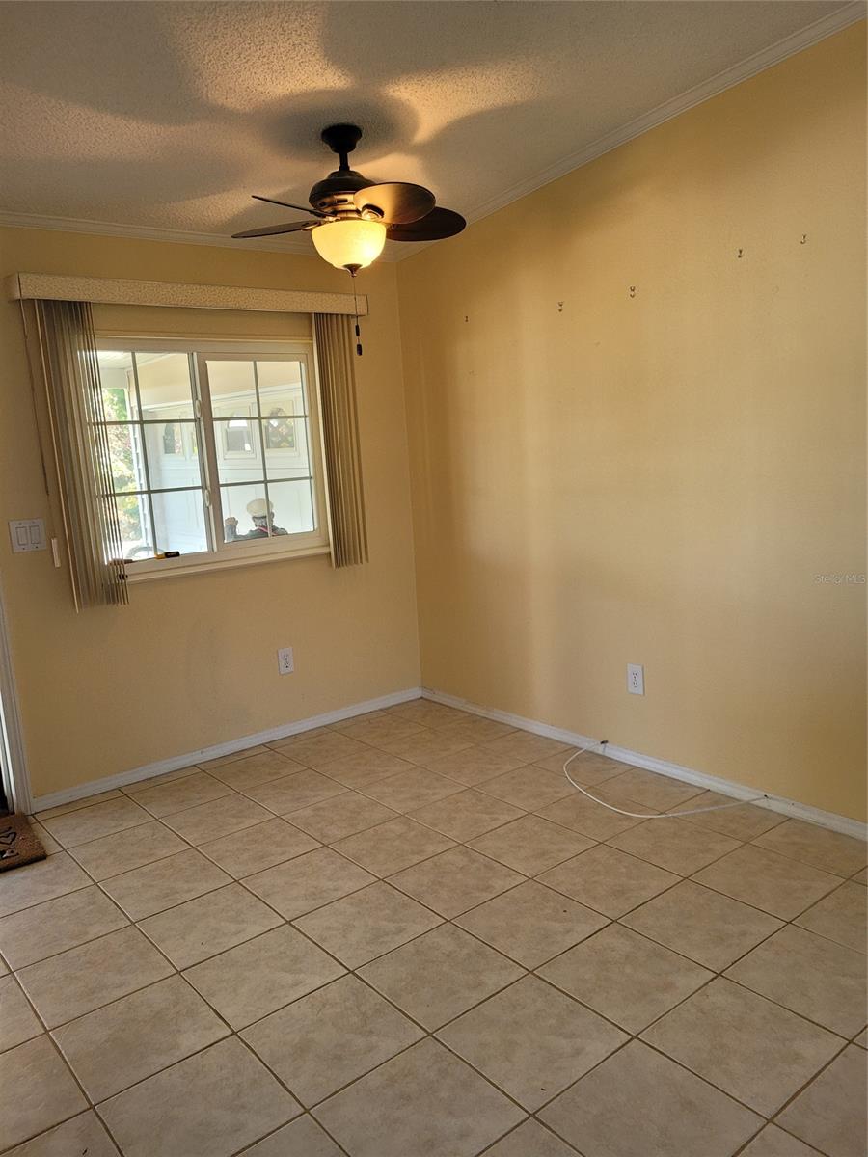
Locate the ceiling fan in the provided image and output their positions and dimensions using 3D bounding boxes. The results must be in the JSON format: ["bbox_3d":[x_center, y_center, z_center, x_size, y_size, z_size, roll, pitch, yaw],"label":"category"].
[{"bbox_3d":[-0.286,-1.231,2.857,0.890,0.440,0.890,-11,12,-38],"label":"ceiling fan"}]

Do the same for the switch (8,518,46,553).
[{"bbox_3d":[-1.540,-0.162,3.300,0.118,0.117,0.010,-11,12,-38],"label":"switch"}]

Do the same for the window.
[{"bbox_3d":[-0.959,-0.536,3.749,1.105,0.955,0.080,-11,12,-38],"label":"window"}]

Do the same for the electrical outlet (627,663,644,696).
[{"bbox_3d":[0.799,0.399,3.440,0.008,0.116,0.071,-11,12,-38],"label":"electrical outlet"}]

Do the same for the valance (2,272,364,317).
[{"bbox_3d":[-0.932,-1.153,3.593,1.500,0.092,0.138,-11,12,-38],"label":"valance"}]

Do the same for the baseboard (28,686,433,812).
[{"bbox_3d":[-0.825,0.746,3.994,1.945,0.058,0.013,-11,12,-38],"label":"baseboard"}]

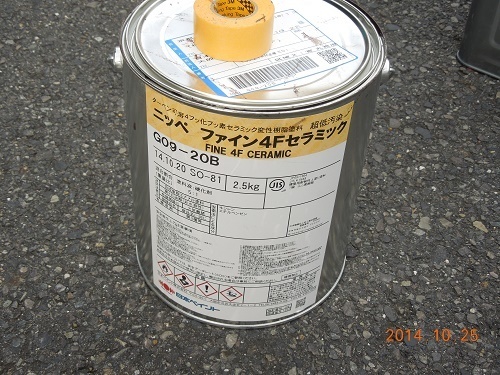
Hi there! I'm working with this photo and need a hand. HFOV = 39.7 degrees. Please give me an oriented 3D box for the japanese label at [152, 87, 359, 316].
[{"bbox_3d":[-0.006,0.021,0.446,0.120,0.182,0.026,4,43,1],"label":"japanese label"}]

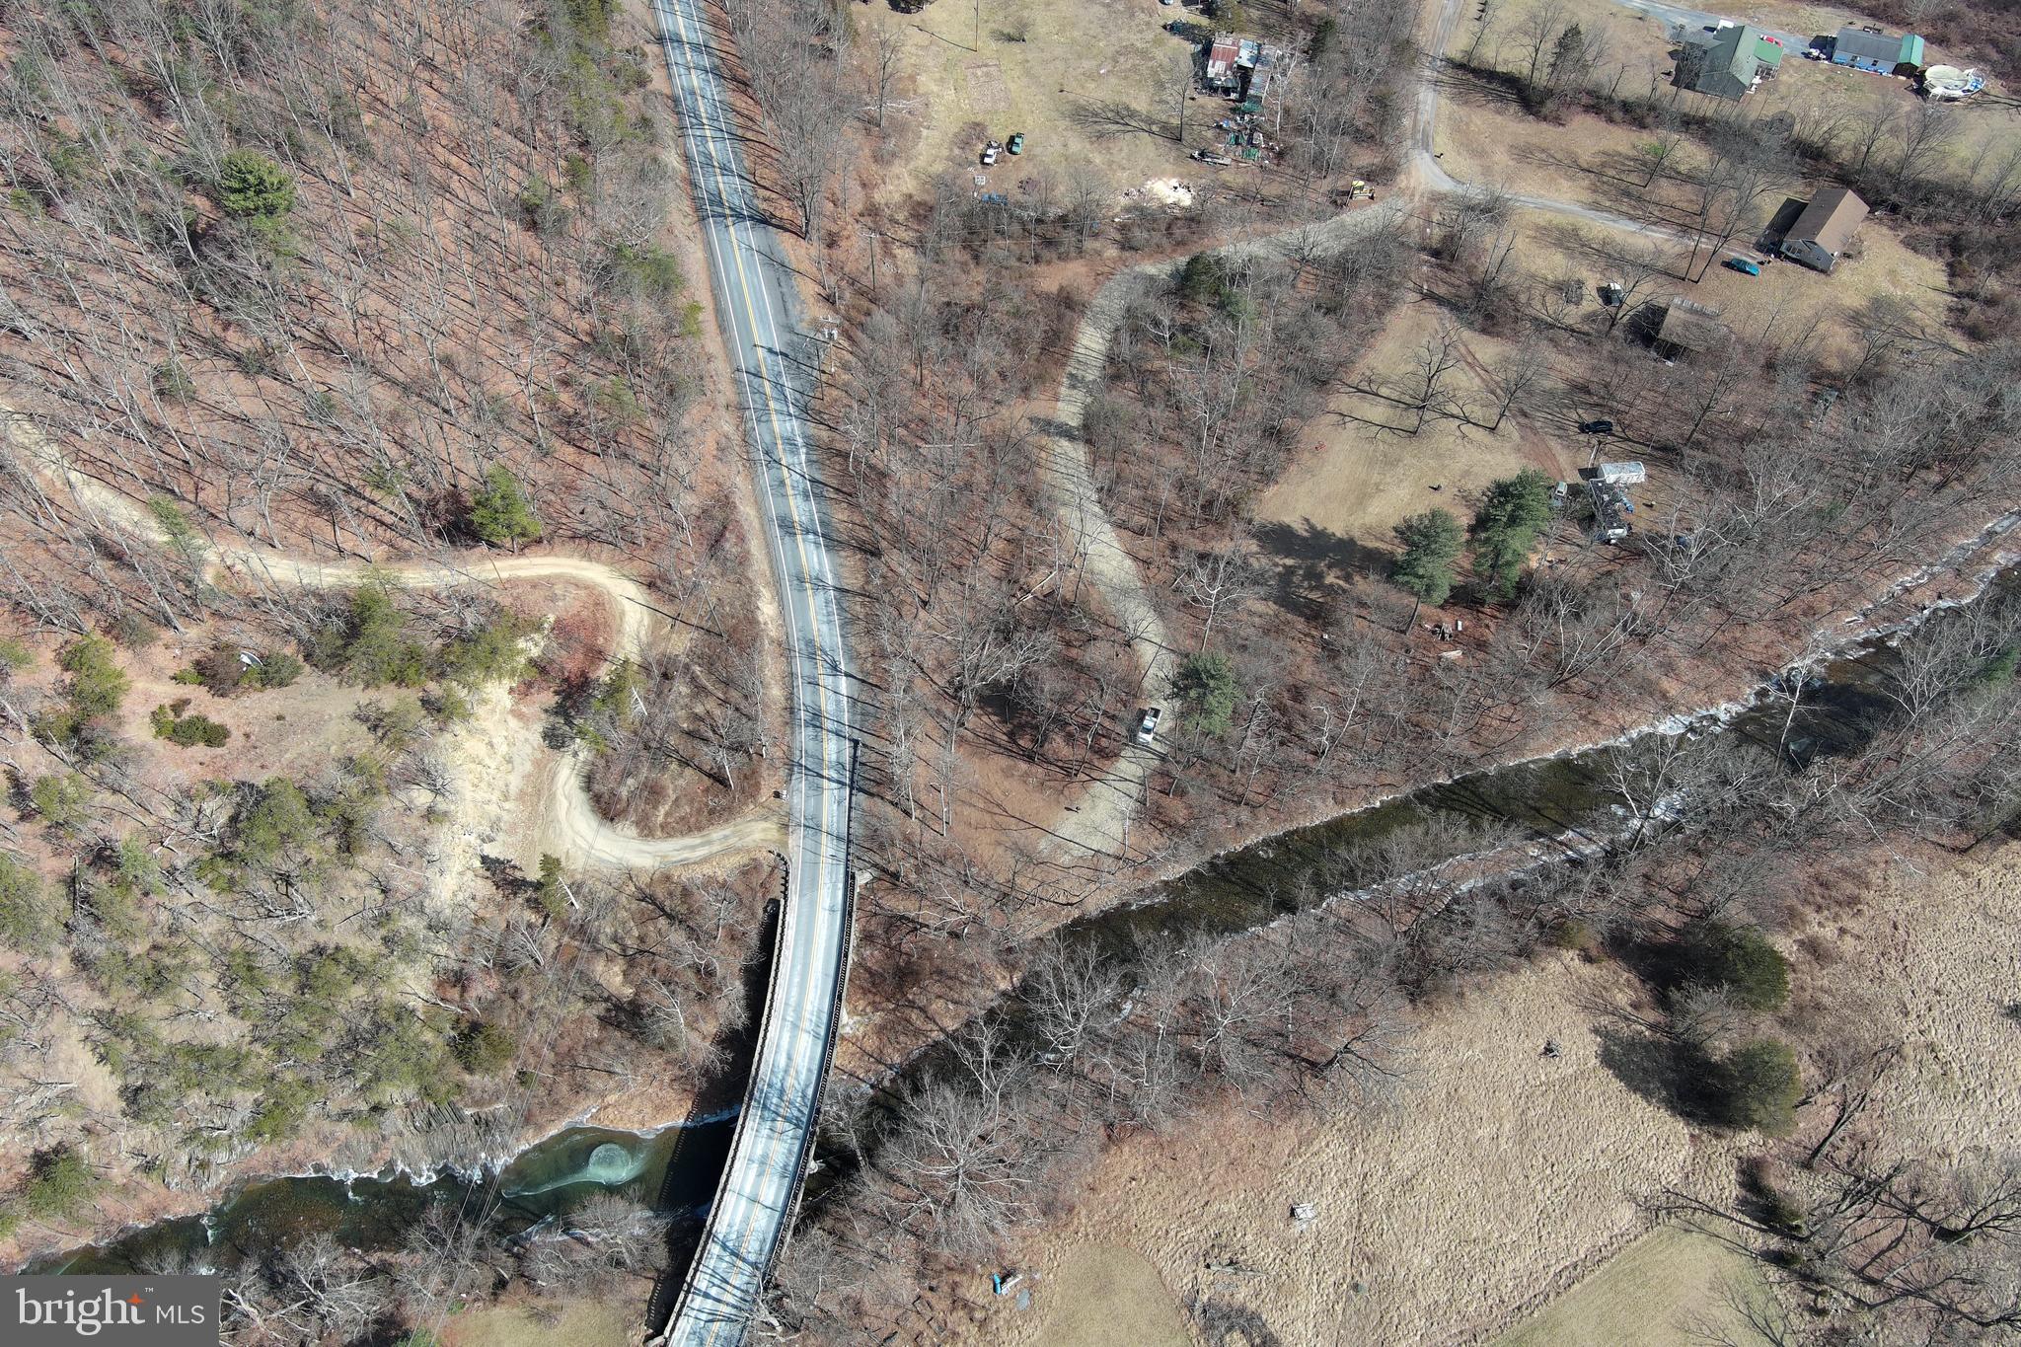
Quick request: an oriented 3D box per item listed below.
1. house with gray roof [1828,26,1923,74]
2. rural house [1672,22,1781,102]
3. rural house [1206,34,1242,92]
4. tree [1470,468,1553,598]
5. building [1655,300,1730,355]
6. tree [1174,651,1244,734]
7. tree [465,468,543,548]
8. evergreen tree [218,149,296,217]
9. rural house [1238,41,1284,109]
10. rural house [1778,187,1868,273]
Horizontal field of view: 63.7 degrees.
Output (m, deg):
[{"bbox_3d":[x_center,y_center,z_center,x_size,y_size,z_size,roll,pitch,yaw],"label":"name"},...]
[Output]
[{"bbox_3d":[171.012,-123.236,320.837,14.900,4.700,9.200,17,53,12],"label":"house with gray roof"},{"bbox_3d":[138.560,-115.240,309.550,14.000,5.600,16.000,19,57,13],"label":"rural house"},{"bbox_3d":[40.670,-116.260,310.550,5.600,4.600,13.800,10,55,7],"label":"rural house"},{"bbox_3d":[69.930,-16.680,228.630,10.000,25.500,10.000,21,57,14],"label":"tree"},{"bbox_3d":[111.810,-56.060,268.290,8.800,3.900,10.000,23,58,15],"label":"building"},{"bbox_3d":[25.830,5.230,216.540,8.300,19.500,8.300,10,55,7],"label":"tree"},{"bbox_3d":[-70.380,-21.980,224.260,9.200,17.000,9.200,-21,57,-14],"label":"tree"},{"bbox_3d":[-115.580,-73.960,248.280,11.000,15.000,11.000,-25,58,-17],"label":"evergreen tree"},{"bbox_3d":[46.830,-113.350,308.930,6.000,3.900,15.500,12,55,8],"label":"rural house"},{"bbox_3d":[141.550,-77.570,282.870,9.000,5.300,15.600,30,60,19],"label":"rural house"}]

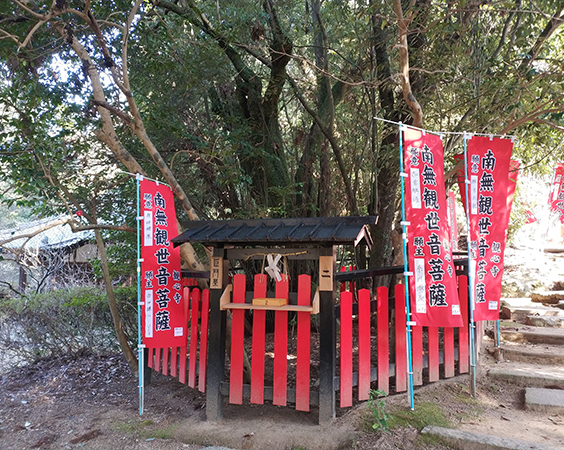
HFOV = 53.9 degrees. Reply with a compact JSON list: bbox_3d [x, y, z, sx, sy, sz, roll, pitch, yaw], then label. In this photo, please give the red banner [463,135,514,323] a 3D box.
[{"bbox_3d":[2.046,0.039,5.415,0.500,1.775,0.070,2,-6,-20],"label":"red banner"}]

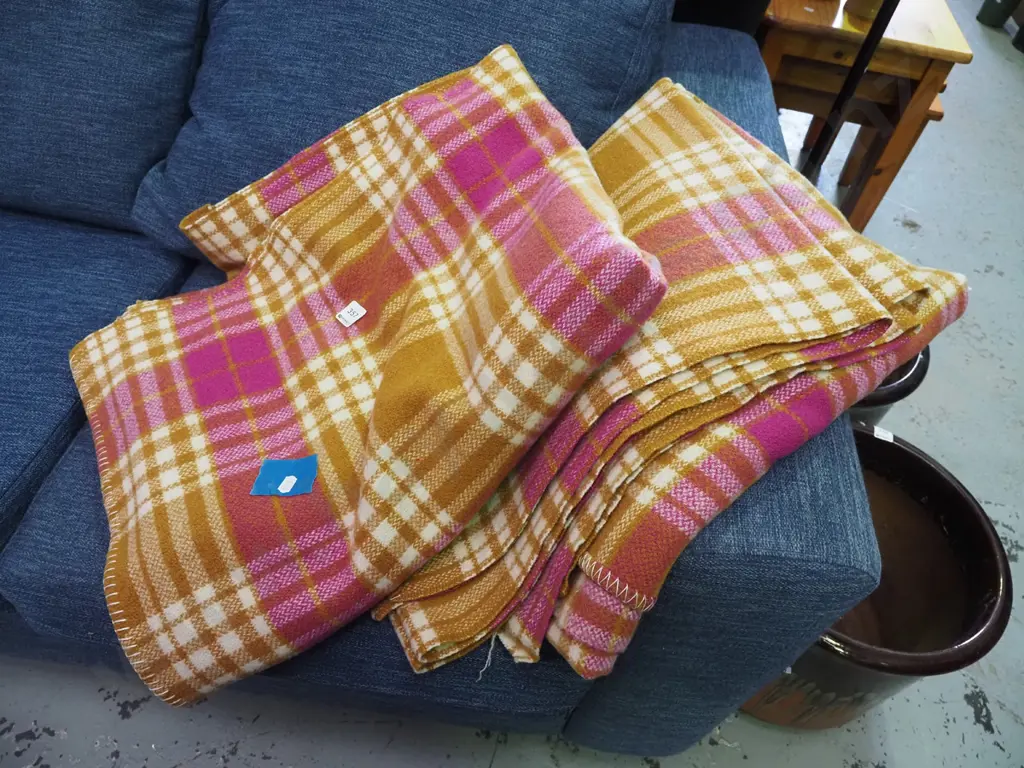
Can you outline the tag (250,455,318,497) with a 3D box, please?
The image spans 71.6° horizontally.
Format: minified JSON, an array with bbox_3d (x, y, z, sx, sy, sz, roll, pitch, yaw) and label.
[{"bbox_3d":[-0.296,0.121,0.924,0.085,0.007,0.053,-5,65,-5],"label":"tag"}]

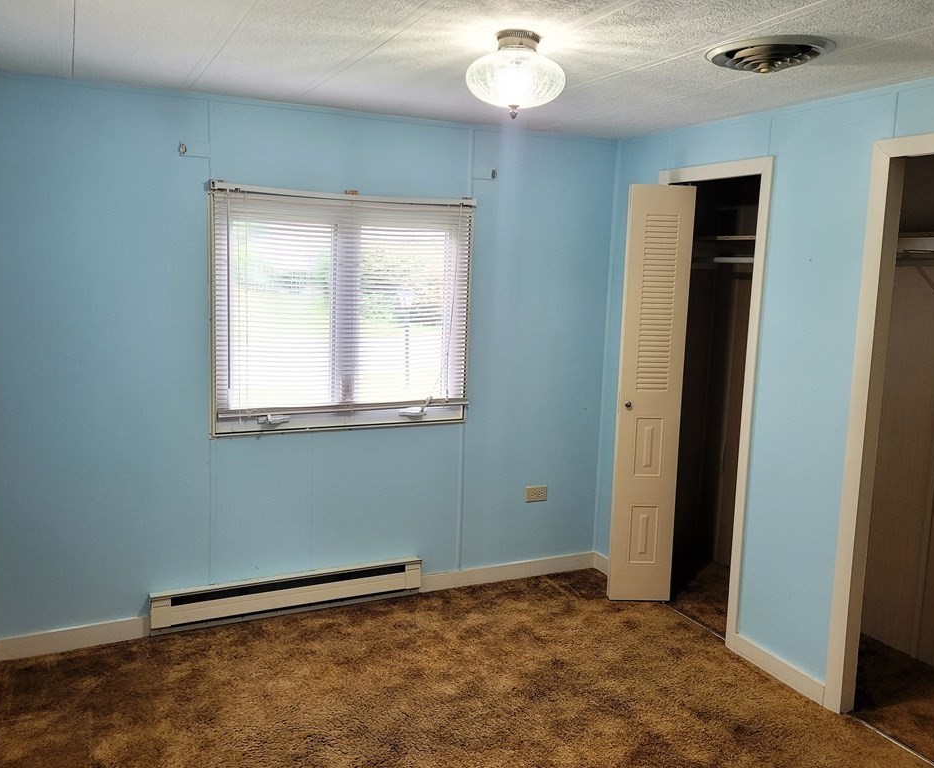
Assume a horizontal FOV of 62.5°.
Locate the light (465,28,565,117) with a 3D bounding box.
[{"bbox_3d":[0.141,-0.888,2.239,0.290,0.226,0.290,2,8,0],"label":"light"}]

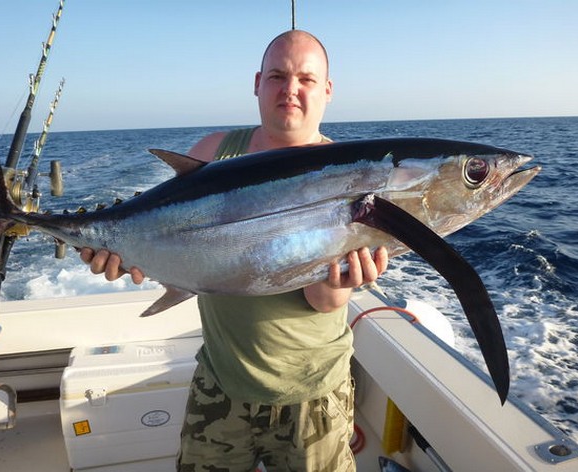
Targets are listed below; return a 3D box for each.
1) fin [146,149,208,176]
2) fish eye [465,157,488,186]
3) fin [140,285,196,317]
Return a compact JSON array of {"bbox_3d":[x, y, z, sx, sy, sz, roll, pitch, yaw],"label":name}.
[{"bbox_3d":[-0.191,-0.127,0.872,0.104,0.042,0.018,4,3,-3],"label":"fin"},{"bbox_3d":[0.320,-0.108,0.868,0.043,0.045,0.022,-6,1,-10],"label":"fish eye"},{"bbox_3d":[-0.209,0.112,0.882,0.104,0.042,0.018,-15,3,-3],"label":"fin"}]

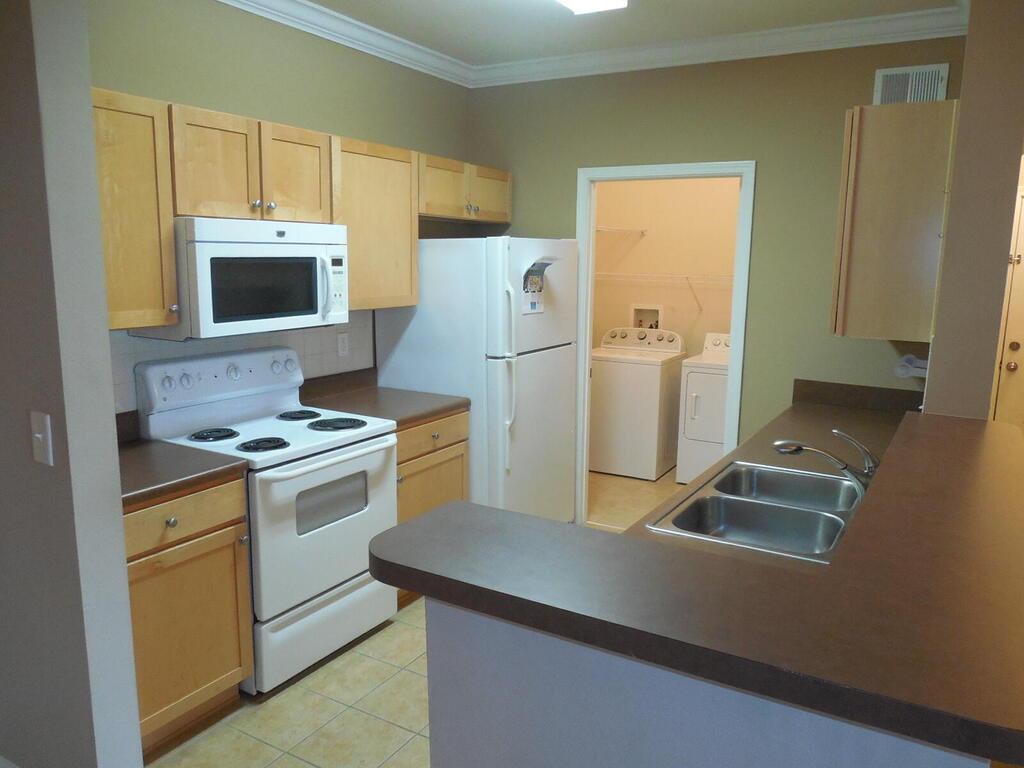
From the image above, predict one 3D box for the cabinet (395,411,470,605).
[{"bbox_3d":[-0.629,0.553,3.660,0.620,0.856,0.585,7,11,30],"label":"cabinet"}]

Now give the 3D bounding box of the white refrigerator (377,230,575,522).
[{"bbox_3d":[-0.171,0.055,4.101,0.820,1.695,0.754,7,11,30],"label":"white refrigerator"}]

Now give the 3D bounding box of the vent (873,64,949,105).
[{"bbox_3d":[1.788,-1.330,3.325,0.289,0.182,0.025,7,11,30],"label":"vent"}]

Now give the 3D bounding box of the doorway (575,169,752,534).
[{"bbox_3d":[0.807,-0.143,4.174,0.996,2.097,0.125,7,11,30],"label":"doorway"}]

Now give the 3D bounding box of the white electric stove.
[{"bbox_3d":[-0.949,0.486,3.044,0.660,1.183,0.765,7,11,30],"label":"white electric stove"}]

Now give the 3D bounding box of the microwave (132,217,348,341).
[{"bbox_3d":[-1.052,-0.433,2.957,0.405,0.410,0.756,7,11,30],"label":"microwave"}]

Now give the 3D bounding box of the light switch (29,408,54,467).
[{"bbox_3d":[-1.102,0.127,1.730,0.074,0.118,0.012,7,11,30],"label":"light switch"}]

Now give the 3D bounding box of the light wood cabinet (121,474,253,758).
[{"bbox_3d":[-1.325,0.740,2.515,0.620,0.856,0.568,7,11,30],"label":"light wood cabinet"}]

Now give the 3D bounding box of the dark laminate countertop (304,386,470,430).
[{"bbox_3d":[-0.618,0.111,3.584,0.625,0.042,0.590,7,11,30],"label":"dark laminate countertop"}]

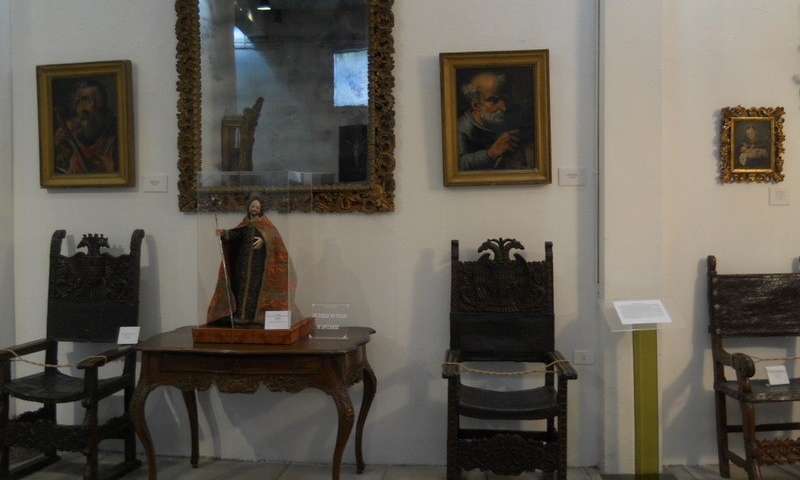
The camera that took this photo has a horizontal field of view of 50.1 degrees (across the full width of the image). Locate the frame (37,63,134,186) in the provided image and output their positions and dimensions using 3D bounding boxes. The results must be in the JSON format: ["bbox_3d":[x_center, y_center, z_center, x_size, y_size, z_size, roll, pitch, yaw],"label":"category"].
[{"bbox_3d":[-1.828,-0.673,4.987,0.570,0.710,0.060,-1,2,12],"label":"frame"}]

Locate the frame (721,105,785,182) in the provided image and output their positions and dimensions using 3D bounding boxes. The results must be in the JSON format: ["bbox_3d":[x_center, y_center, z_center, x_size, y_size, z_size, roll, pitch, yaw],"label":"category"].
[{"bbox_3d":[1.909,-0.520,4.632,0.335,0.420,0.050,0,2,3],"label":"frame"}]

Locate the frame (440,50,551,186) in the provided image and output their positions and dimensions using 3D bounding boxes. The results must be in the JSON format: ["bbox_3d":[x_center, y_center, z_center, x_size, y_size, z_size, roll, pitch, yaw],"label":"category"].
[{"bbox_3d":[0.523,-0.658,4.633,0.585,0.710,0.060,-1,2,7],"label":"frame"}]

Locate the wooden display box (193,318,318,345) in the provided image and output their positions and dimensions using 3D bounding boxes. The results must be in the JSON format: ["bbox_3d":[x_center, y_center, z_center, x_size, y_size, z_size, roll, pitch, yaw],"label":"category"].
[{"bbox_3d":[-0.738,0.463,4.406,0.499,0.071,0.458,0,2,9],"label":"wooden display box"}]

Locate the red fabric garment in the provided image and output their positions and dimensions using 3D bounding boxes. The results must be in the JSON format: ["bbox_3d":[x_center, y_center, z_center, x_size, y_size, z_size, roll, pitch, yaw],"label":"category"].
[{"bbox_3d":[-0.768,0.162,4.399,0.390,0.555,0.280,0,2,8],"label":"red fabric garment"}]

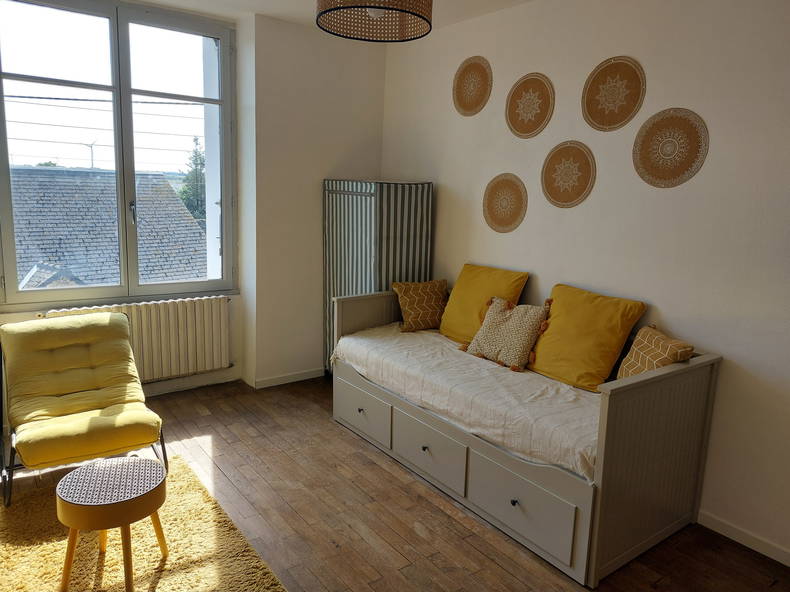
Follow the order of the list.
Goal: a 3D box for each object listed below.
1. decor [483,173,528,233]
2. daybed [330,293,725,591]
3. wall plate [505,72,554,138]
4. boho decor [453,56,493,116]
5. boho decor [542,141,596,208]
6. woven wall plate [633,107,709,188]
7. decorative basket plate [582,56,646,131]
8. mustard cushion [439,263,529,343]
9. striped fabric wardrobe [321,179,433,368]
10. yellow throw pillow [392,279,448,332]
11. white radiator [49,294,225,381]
[{"bbox_3d":[0.705,-0.603,3.538,0.020,0.380,0.380,-5,12,-36],"label":"decor"},{"bbox_3d":[0.539,0.569,3.187,0.869,0.836,2.080,-5,12,-36],"label":"daybed"},{"bbox_3d":[0.808,-1.155,3.328,0.020,0.380,0.380,-5,12,-36],"label":"wall plate"},{"bbox_3d":[0.516,-1.414,3.702,0.020,0.380,0.380,-5,12,-36],"label":"boho decor"},{"bbox_3d":[0.989,-0.693,3.132,0.020,0.380,0.380,-5,12,-36],"label":"boho decor"},{"bbox_3d":[1.327,-0.719,2.661,0.020,0.380,0.380,-5,12,-36],"label":"woven wall plate"},{"bbox_3d":[1.142,-1.060,2.875,0.020,0.380,0.380,-5,12,-36],"label":"decorative basket plate"},{"bbox_3d":[0.548,0.058,3.559,0.500,0.500,0.150,13,-10,46],"label":"mustard cushion"},{"bbox_3d":[-0.155,-0.077,4.326,0.520,1.620,0.721,-5,12,-35],"label":"striped fabric wardrobe"},{"bbox_3d":[0.193,0.065,3.890,0.390,0.380,0.120,0,-5,-10],"label":"yellow throw pillow"},{"bbox_3d":[-1.805,0.327,3.977,1.170,0.560,0.120,-5,12,-36],"label":"white radiator"}]

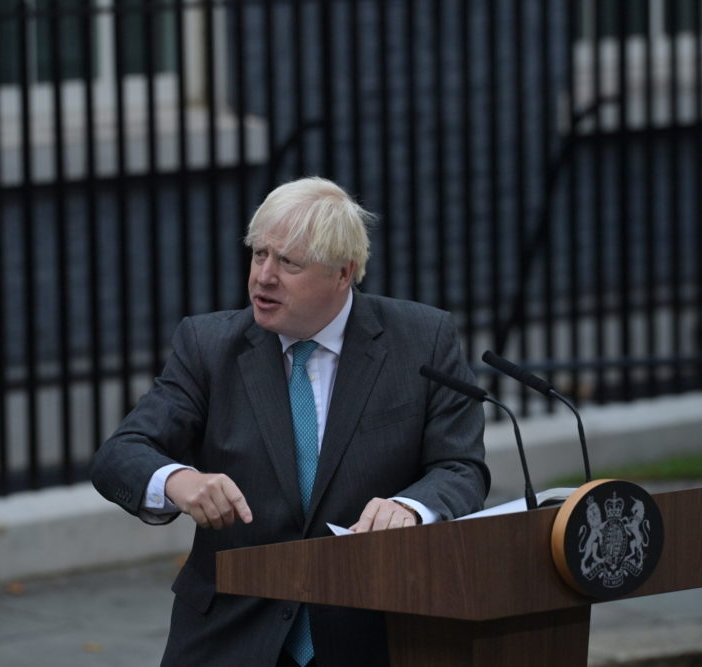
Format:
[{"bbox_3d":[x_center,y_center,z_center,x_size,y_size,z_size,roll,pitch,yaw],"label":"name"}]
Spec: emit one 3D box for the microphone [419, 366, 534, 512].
[{"bbox_3d":[0.203,0.169,8.927,0.022,0.211,0.298,-7,10,-37],"label":"microphone"}]

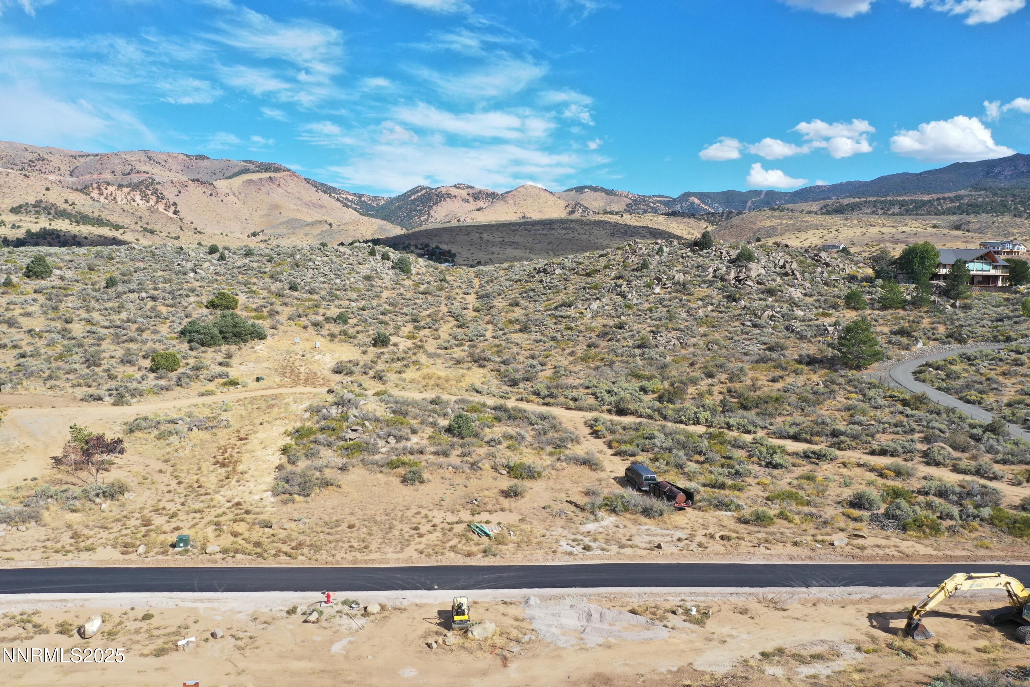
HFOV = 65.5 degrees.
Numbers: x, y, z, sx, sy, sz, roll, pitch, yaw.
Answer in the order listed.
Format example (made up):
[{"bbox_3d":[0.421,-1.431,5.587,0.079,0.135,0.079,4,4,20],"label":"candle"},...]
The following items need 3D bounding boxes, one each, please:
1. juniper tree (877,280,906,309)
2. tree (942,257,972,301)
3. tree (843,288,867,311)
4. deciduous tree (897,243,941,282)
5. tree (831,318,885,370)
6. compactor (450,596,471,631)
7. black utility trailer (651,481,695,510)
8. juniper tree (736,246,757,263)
[{"bbox_3d":[86.123,-11.218,183.000,6.155,6.620,5.847,0,5,0],"label":"juniper tree"},{"bbox_3d":[105.333,-15.067,191.000,6.245,10.557,5.933,0,5,0],"label":"tree"},{"bbox_3d":[77.243,-10.059,182.000,5.101,5.121,4.846,0,5,0],"label":"tree"},{"bbox_3d":[100.653,-20.299,200.000,9.903,10.049,9.407,0,5,0],"label":"deciduous tree"},{"bbox_3d":[61.337,0.072,143.000,8.683,9.341,8.249,0,5,0],"label":"tree"},{"bbox_3d":[-3.858,19.036,57.300,1.280,2.229,2.500,0,5,-5],"label":"compactor"},{"bbox_3d":[16.870,16.540,87.067,2.250,1.750,5.400,-3,9,-25],"label":"black utility trailer"},{"bbox_3d":[62.092,-23.928,215.000,5.222,4.861,4.961,0,5,0],"label":"juniper tree"}]

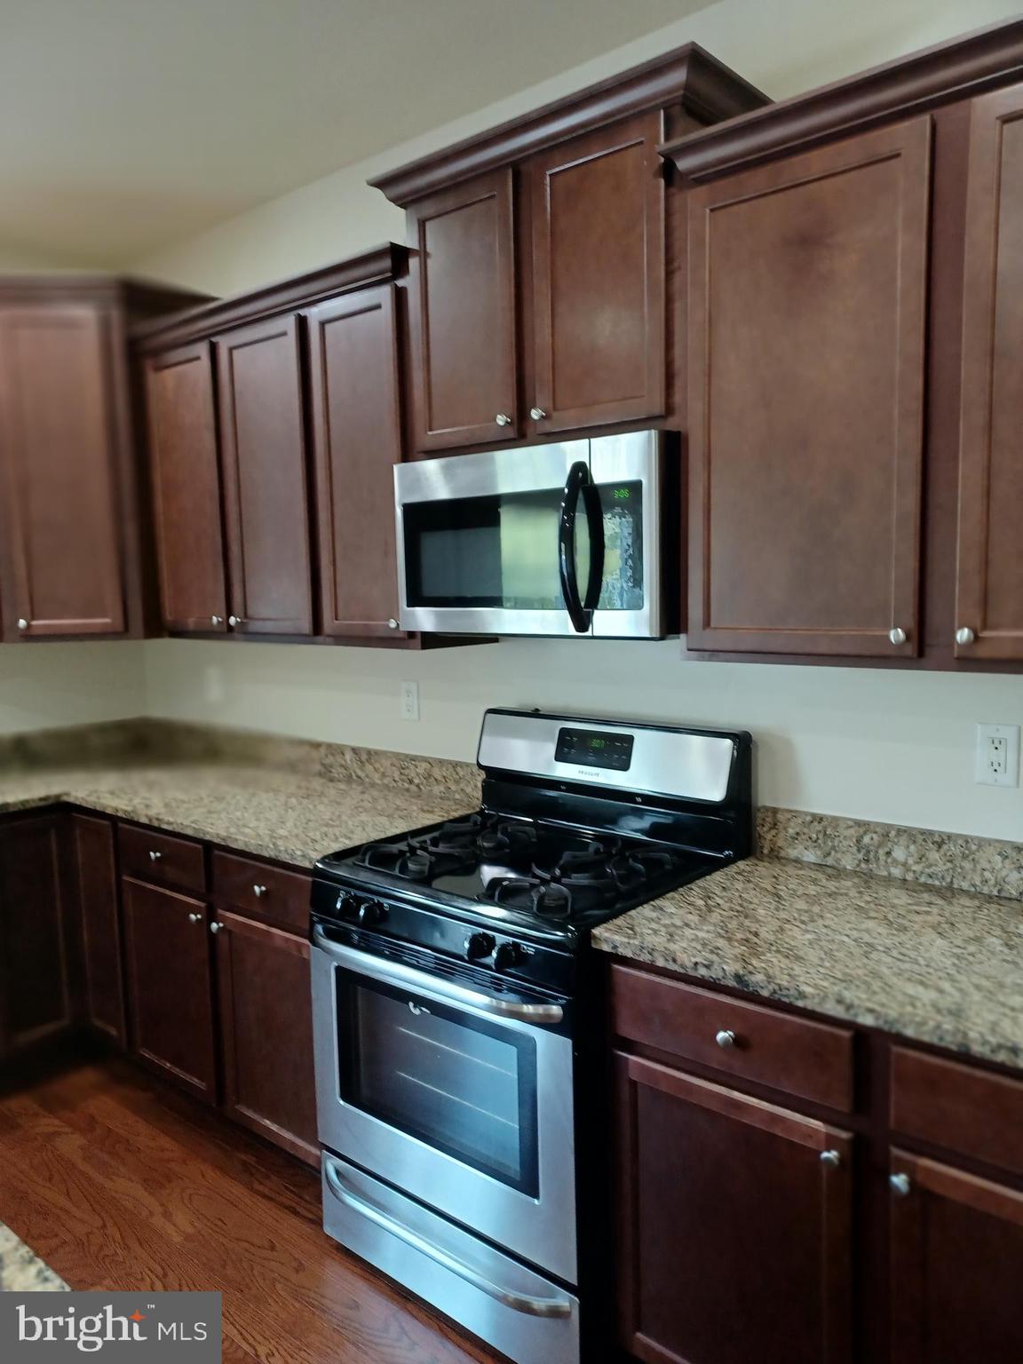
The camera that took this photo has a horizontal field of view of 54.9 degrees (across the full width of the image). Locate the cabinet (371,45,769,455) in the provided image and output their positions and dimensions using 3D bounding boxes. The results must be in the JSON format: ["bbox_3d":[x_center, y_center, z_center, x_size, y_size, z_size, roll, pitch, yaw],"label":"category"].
[{"bbox_3d":[0.123,-0.856,2.234,0.883,0.661,0.380,4,8,40],"label":"cabinet"}]

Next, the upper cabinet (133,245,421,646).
[{"bbox_3d":[-0.611,-0.602,2.906,1.229,0.960,0.370,4,8,40],"label":"upper cabinet"}]

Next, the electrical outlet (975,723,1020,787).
[{"bbox_3d":[0.942,0.142,1.907,0.076,0.117,0.008,4,8,40],"label":"electrical outlet"}]

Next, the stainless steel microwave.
[{"bbox_3d":[0.126,-0.316,2.282,0.740,0.408,0.410,4,8,40],"label":"stainless steel microwave"}]

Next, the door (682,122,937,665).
[{"bbox_3d":[0.515,-0.483,1.761,0.441,0.861,0.021,4,8,41],"label":"door"}]

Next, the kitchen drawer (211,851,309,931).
[{"bbox_3d":[-0.458,0.502,2.677,0.434,0.136,0.517,4,8,40],"label":"kitchen drawer"}]

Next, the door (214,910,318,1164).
[{"bbox_3d":[-0.599,0.904,2.522,0.463,0.573,0.021,4,8,41],"label":"door"}]

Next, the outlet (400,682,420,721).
[{"bbox_3d":[-0.304,0.059,2.968,0.073,0.117,0.008,4,8,40],"label":"outlet"}]

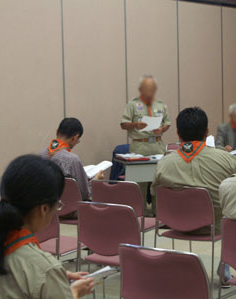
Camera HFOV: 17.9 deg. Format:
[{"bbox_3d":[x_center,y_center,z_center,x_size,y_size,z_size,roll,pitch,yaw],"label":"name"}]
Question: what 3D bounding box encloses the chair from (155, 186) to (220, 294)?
[{"bbox_3d":[0.591,0.618,5.414,0.470,0.780,0.540,1,5,35],"label":"chair"}]

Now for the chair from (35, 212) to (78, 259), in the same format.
[{"bbox_3d":[-0.484,0.697,5.236,0.500,0.780,0.520,2,5,36],"label":"chair"}]

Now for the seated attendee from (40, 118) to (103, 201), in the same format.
[{"bbox_3d":[-0.254,0.358,6.187,0.500,1.231,0.780,2,5,42],"label":"seated attendee"}]

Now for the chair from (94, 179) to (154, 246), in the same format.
[{"bbox_3d":[0.102,0.624,6.015,0.500,0.780,0.520,2,5,36],"label":"chair"}]

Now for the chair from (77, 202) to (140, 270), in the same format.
[{"bbox_3d":[0.047,0.713,4.867,0.500,0.780,0.520,2,5,36],"label":"chair"}]

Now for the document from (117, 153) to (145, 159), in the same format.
[{"bbox_3d":[0.129,0.070,8.430,0.310,0.030,0.240,-2,4,-11],"label":"document"}]

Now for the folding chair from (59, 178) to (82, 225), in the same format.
[{"bbox_3d":[-0.339,0.588,6.148,0.470,0.780,0.540,1,5,35],"label":"folding chair"}]

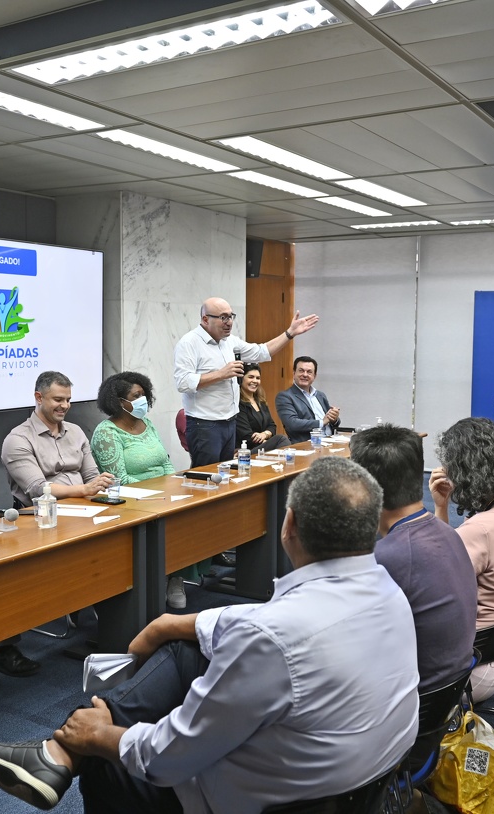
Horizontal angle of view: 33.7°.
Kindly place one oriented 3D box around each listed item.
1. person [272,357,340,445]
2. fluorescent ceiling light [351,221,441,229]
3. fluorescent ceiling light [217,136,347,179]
[{"bbox_3d":[0.682,0.258,6.931,0.820,1.360,0.580,5,7,38],"label":"person"},{"bbox_3d":[1.573,-1.767,7.803,1.180,0.060,0.190,4,7,32],"label":"fluorescent ceiling light"},{"bbox_3d":[0.228,-1.313,4.285,0.190,0.060,1.180,4,7,32],"label":"fluorescent ceiling light"}]

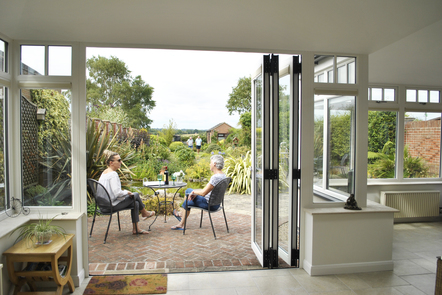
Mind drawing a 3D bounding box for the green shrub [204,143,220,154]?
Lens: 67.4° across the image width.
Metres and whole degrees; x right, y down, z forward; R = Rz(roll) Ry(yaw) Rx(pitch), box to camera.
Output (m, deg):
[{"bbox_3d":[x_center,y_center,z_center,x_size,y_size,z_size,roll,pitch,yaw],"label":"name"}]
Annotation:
[{"bbox_3d":[-0.651,0.163,27.000,1.300,1.050,1.300,0,2,-6],"label":"green shrub"}]

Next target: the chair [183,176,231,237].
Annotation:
[{"bbox_3d":[-0.161,0.879,5.038,0.620,0.880,0.510,1,2,30],"label":"chair"}]

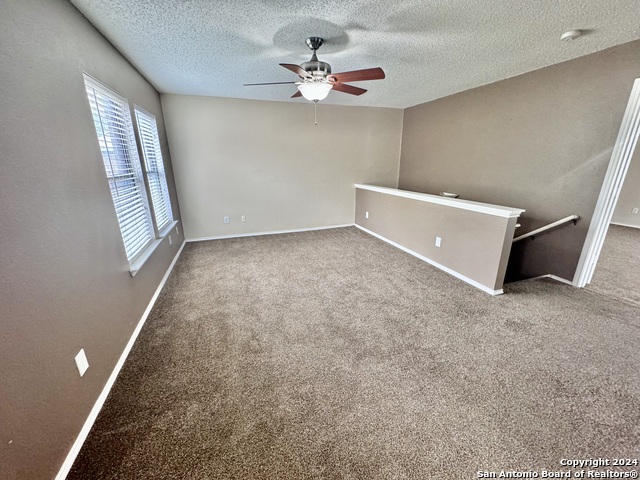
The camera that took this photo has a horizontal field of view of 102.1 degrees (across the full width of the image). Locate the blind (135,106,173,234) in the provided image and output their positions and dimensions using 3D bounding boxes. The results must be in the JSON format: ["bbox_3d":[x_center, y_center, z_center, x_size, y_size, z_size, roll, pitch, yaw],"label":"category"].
[{"bbox_3d":[-2.170,-0.885,3.384,0.055,1.458,0.886,-6,18,-18],"label":"blind"}]

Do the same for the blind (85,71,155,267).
[{"bbox_3d":[-1.811,-0.588,2.393,0.055,1.451,0.886,-6,18,-18],"label":"blind"}]

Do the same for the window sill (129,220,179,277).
[{"bbox_3d":[-1.946,0.007,3.149,0.100,0.066,2.092,-6,18,-18],"label":"window sill"}]

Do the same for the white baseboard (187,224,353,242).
[{"bbox_3d":[-0.849,-0.161,5.285,3.442,0.068,0.016,-6,18,-18],"label":"white baseboard"}]

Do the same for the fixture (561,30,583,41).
[{"bbox_3d":[2.220,-1.798,2.295,0.136,0.040,0.136,-6,18,-18],"label":"fixture"}]

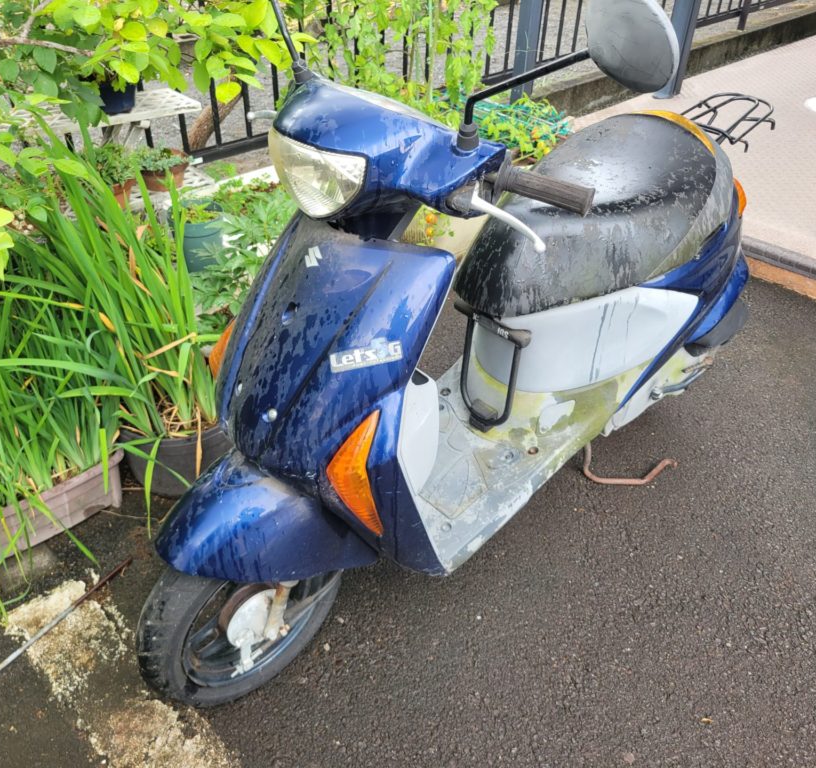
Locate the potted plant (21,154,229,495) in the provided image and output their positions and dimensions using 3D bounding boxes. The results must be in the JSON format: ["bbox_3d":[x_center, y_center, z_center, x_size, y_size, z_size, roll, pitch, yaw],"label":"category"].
[{"bbox_3d":[-0.591,-0.133,1.739,0.419,0.760,0.409,1,37,-1],"label":"potted plant"}]

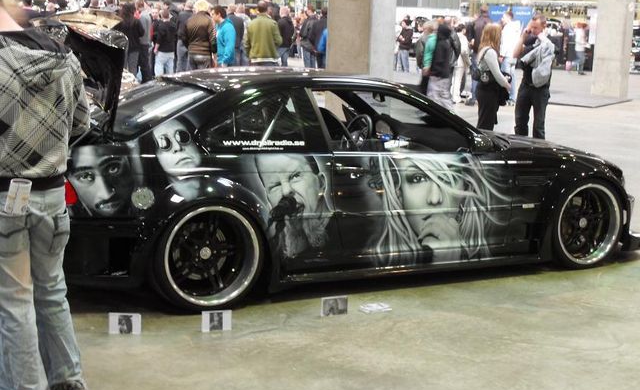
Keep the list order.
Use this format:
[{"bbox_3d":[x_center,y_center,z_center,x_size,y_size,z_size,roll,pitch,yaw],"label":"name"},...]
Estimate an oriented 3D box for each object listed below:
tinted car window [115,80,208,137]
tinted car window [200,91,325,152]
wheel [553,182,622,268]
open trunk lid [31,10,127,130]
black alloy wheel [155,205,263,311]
[{"bbox_3d":[-1.097,-0.539,6.195,0.620,0.100,1.200,-31,21,-20],"label":"tinted car window"},{"bbox_3d":[-0.335,-0.420,5.820,0.800,0.390,0.070,-3,-17,-27],"label":"tinted car window"},{"bbox_3d":[1.759,0.188,6.939,0.600,0.600,0.240,-3,9,-27],"label":"wheel"},{"bbox_3d":[-1.508,-0.695,5.957,0.470,0.630,1.220,-3,9,-27],"label":"open trunk lid"},{"bbox_3d":[-0.650,0.321,5.713,0.600,0.600,0.250,-3,9,-27],"label":"black alloy wheel"}]

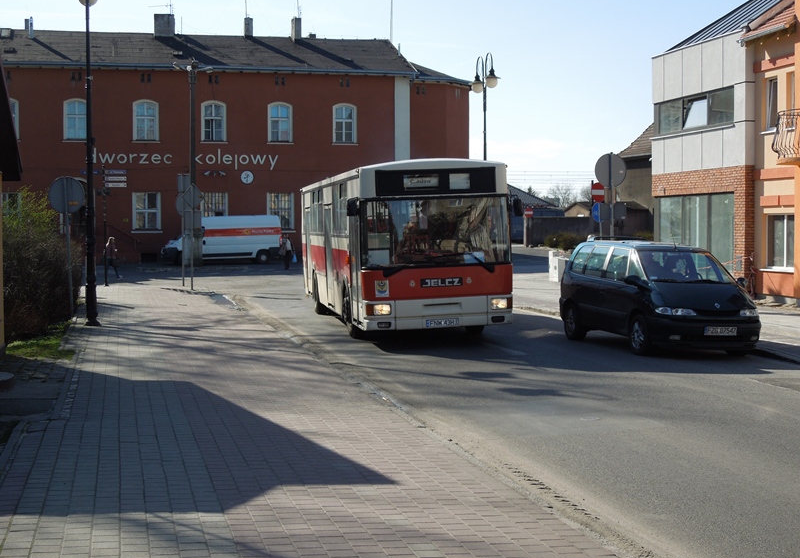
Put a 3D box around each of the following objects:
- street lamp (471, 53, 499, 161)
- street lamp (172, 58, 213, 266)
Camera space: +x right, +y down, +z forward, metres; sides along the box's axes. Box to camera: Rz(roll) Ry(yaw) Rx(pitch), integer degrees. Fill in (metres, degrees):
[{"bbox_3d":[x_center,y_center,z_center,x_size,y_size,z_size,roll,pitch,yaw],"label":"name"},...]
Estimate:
[{"bbox_3d":[2.702,-3.432,39.363,0.600,7.300,1.800,-1,2,-20],"label":"street lamp"},{"bbox_3d":[-10.098,-5.637,60.811,1.950,10.059,0.900,0,2,0],"label":"street lamp"}]

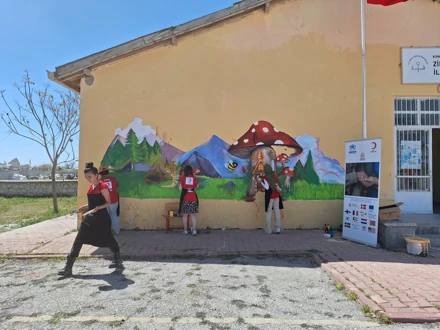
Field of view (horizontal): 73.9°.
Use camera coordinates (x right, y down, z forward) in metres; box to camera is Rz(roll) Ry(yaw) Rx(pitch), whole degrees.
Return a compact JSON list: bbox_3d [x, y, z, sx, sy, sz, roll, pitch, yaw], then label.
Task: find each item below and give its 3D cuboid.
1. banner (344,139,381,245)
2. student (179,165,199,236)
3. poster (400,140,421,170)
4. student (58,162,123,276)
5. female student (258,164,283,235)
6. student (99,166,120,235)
[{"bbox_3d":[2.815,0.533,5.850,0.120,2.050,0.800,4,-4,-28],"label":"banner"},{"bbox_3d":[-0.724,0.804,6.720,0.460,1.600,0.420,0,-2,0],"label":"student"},{"bbox_3d":[4.746,-0.238,7.250,0.500,0.690,0.015,0,-2,0],"label":"poster"},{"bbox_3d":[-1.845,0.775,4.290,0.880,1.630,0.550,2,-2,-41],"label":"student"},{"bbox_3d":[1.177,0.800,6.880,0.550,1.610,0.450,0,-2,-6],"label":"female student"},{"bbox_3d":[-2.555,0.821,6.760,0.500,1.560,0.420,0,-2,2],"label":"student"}]

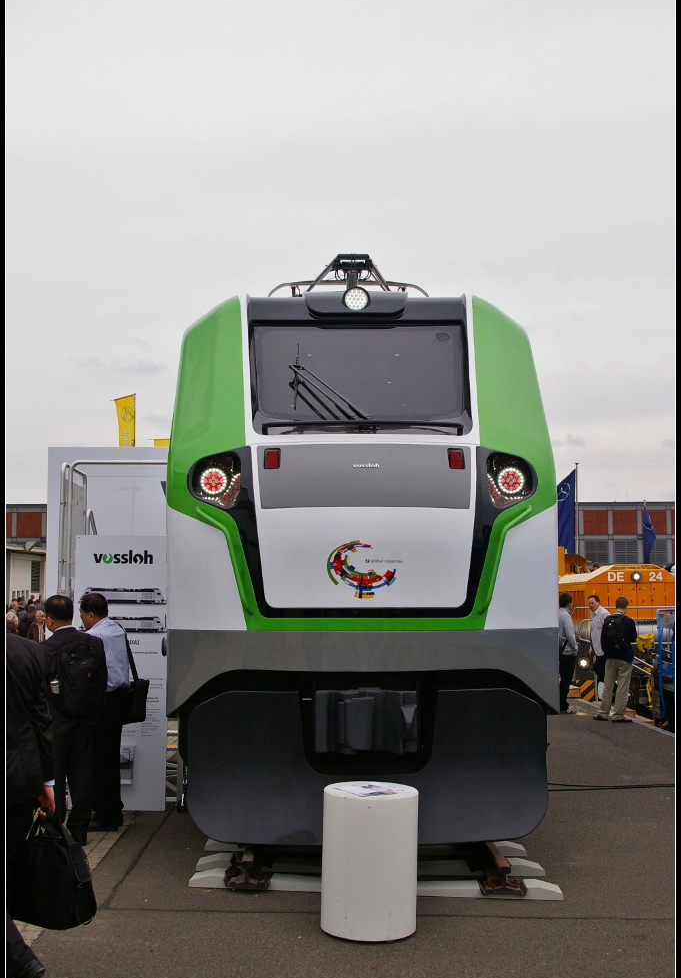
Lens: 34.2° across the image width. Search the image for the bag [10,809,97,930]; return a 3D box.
[{"bbox_3d":[-1.282,1.690,4.950,0.370,0.480,0.180,-4,-7,38],"label":"bag"}]

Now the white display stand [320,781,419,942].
[{"bbox_3d":[0.153,1.945,5.825,0.496,0.706,0.496,1,-5,0],"label":"white display stand"}]

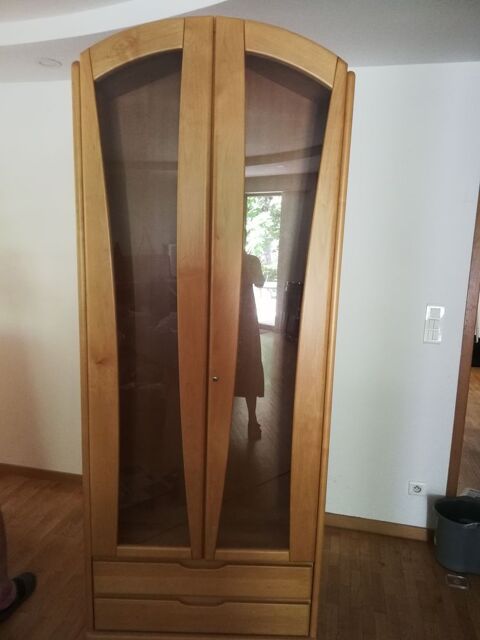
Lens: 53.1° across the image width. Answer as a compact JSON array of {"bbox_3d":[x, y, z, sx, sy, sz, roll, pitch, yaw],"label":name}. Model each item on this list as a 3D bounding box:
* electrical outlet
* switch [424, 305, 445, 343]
[{"bbox_3d":[0.923,0.881,2.498,0.081,0.080,0.016,4,10,12],"label":"electrical outlet"},{"bbox_3d":[0.950,0.021,2.345,0.082,0.182,0.016,4,10,12],"label":"switch"}]

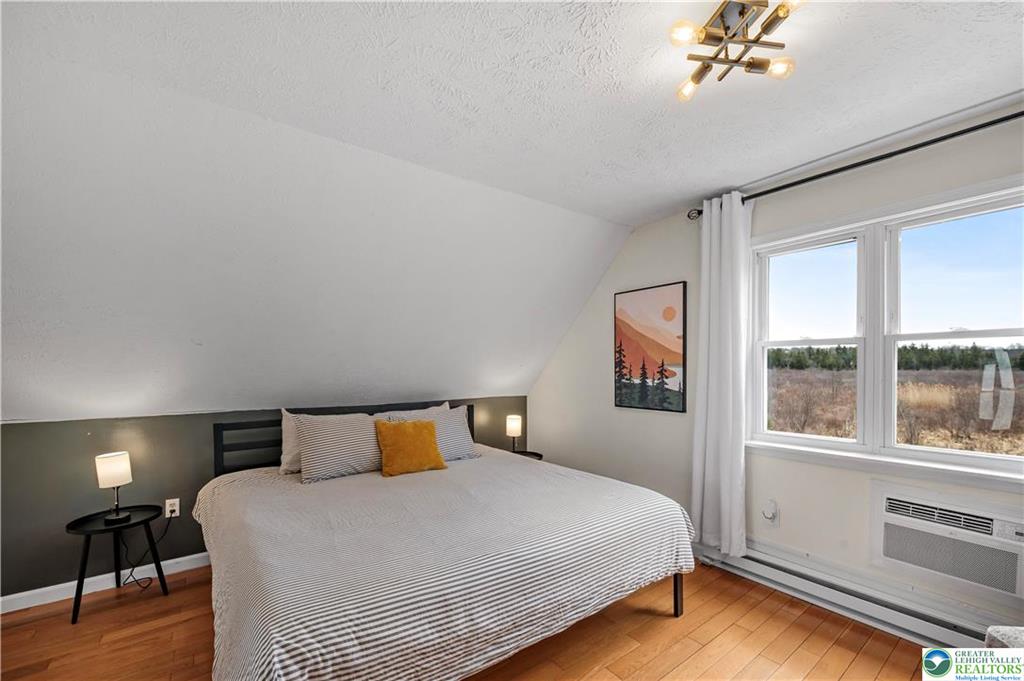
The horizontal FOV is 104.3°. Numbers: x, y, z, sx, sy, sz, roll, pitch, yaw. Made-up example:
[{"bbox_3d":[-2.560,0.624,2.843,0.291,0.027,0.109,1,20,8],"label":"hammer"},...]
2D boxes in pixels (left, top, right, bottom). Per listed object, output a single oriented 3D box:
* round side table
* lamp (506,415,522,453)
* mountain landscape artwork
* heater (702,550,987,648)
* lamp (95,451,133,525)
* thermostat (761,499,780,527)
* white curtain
[{"bbox_3d":[-2.115,1.180,2.146,0.400,0.440,0.400,2,-4,-37],"label":"round side table"},{"bbox_3d":[0.022,0.909,3.792,0.135,0.370,0.135,0,-3,0],"label":"lamp"},{"bbox_3d":[1.038,0.059,3.057,0.031,0.930,0.605,2,-4,-37],"label":"mountain landscape artwork"},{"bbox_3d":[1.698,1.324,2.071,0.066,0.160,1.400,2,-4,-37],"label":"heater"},{"bbox_3d":[-2.152,0.795,2.157,0.135,0.360,0.135,2,-4,-37],"label":"lamp"},{"bbox_3d":[1.519,1.027,2.345,0.040,0.135,0.080,2,-4,-37],"label":"thermostat"},{"bbox_3d":[1.344,0.188,2.533,0.120,2.240,0.370,2,-4,-37],"label":"white curtain"}]

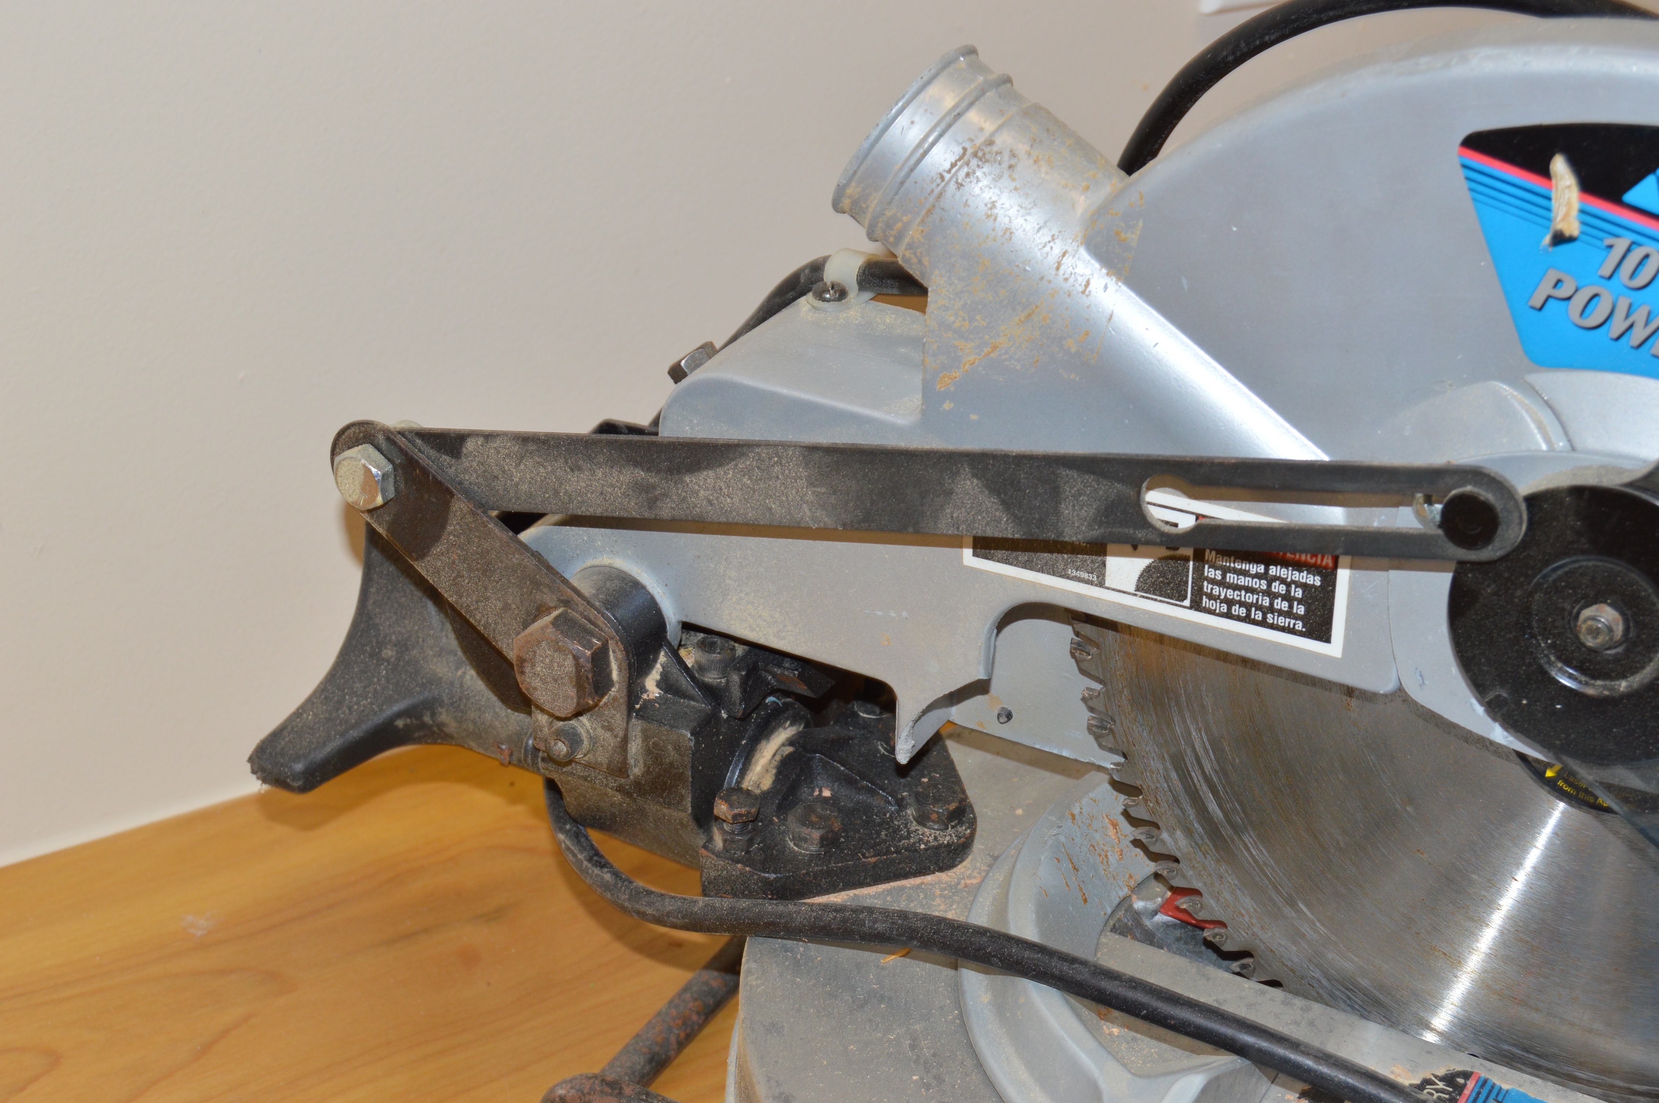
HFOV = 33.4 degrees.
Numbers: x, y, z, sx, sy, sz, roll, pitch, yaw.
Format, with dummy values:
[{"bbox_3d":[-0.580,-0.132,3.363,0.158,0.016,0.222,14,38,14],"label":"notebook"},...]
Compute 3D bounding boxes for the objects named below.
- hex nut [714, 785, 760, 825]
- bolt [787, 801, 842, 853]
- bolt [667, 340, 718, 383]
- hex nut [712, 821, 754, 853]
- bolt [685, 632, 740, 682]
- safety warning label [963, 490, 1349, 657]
[{"bbox_3d":[-0.023,0.062,0.673,0.011,0.004,0.011,7,29,9],"label":"hex nut"},{"bbox_3d":[-0.004,0.068,0.679,0.013,0.006,0.014,-3,29,-9],"label":"bolt"},{"bbox_3d":[-0.032,-0.045,0.657,0.013,0.004,0.011,-36,3,0],"label":"bolt"},{"bbox_3d":[-0.023,0.069,0.680,0.011,0.004,0.010,2,29,-2],"label":"hex nut"},{"bbox_3d":[-0.028,0.026,0.682,0.010,0.006,0.010,0,29,-2],"label":"bolt"},{"bbox_3d":[0.069,0.000,0.594,0.089,0.029,0.001,14,31,27],"label":"safety warning label"}]

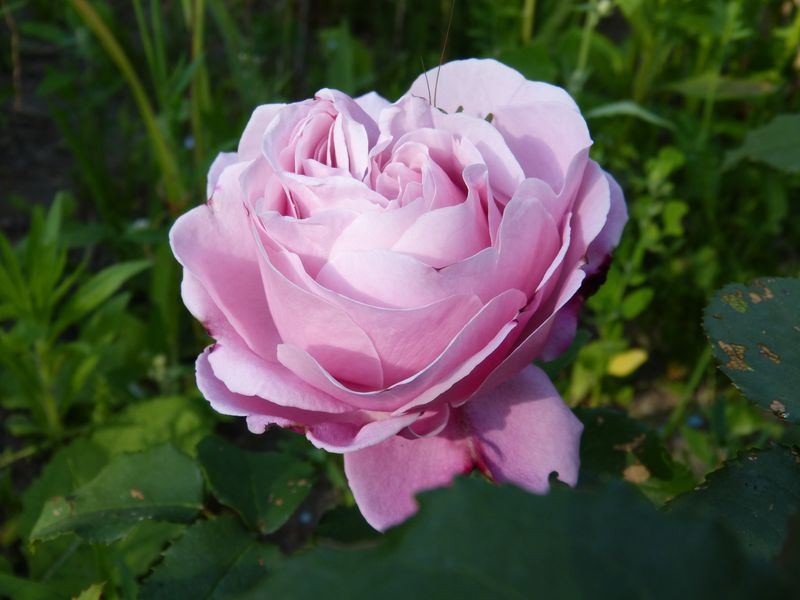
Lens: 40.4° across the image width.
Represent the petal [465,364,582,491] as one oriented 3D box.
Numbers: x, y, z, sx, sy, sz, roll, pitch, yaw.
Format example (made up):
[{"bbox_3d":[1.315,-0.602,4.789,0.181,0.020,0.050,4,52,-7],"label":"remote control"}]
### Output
[{"bbox_3d":[0.028,0.030,0.255,0.028,0.029,0.012,-1,6,-9],"label":"petal"}]

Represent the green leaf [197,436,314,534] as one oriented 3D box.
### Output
[{"bbox_3d":[-0.042,0.053,0.315,0.033,0.009,0.036,-4,44,-4],"label":"green leaf"}]

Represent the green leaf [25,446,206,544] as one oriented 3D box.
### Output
[{"bbox_3d":[-0.085,0.059,0.325,0.048,0.010,0.029,-11,45,-12],"label":"green leaf"}]

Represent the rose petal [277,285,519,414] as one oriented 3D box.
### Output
[{"bbox_3d":[0.000,0.011,0.233,0.053,0.021,0.019,0,33,0],"label":"rose petal"}]

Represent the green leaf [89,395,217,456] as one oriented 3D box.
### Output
[{"bbox_3d":[-0.085,0.044,0.370,0.042,0.009,0.028,-6,44,-6],"label":"green leaf"}]

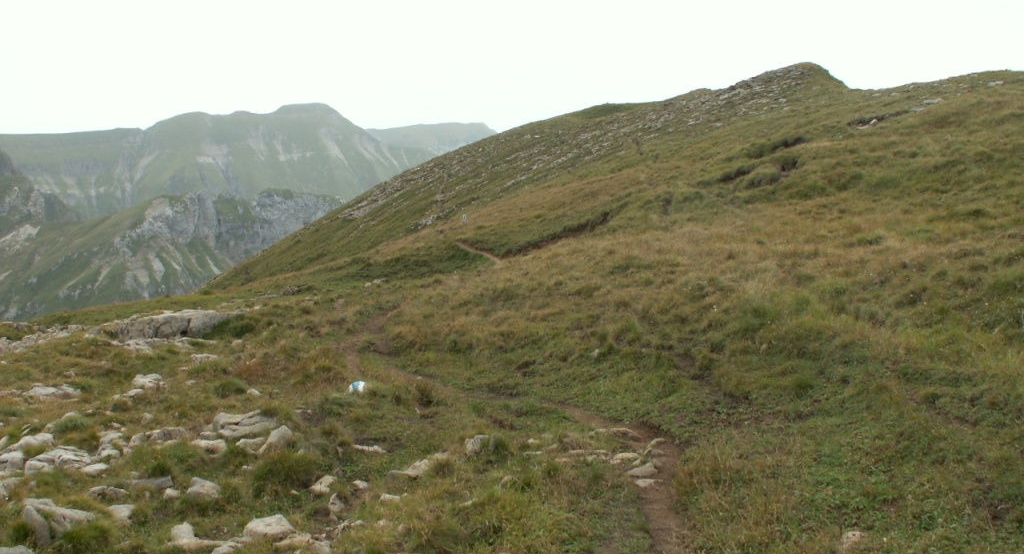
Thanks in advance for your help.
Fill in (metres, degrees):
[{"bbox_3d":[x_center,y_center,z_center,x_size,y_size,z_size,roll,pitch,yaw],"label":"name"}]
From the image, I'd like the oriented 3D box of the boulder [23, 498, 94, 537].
[{"bbox_3d":[-3.055,1.647,6.974,0.470,0.269,0.388,0,2,10],"label":"boulder"}]

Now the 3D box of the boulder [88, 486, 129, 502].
[{"bbox_3d":[-2.963,1.590,7.604,0.273,0.086,0.178,-1,4,-22],"label":"boulder"}]

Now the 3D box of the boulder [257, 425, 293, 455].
[{"bbox_3d":[-2.287,1.584,9.970,0.336,0.280,0.243,-1,2,-15],"label":"boulder"}]

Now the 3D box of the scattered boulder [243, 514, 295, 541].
[{"bbox_3d":[-1.561,1.613,6.640,0.333,0.151,0.260,0,2,0],"label":"scattered boulder"}]

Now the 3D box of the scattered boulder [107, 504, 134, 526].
[{"bbox_3d":[-2.591,1.572,6.853,0.169,0.115,0.135,-1,4,-21],"label":"scattered boulder"}]

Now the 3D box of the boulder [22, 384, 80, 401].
[{"bbox_3d":[-6.165,1.546,13.861,0.735,0.231,0.441,-2,4,-24],"label":"boulder"}]

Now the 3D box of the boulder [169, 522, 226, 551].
[{"bbox_3d":[-1.879,1.551,6.187,0.328,0.137,0.197,-1,4,-17],"label":"boulder"}]

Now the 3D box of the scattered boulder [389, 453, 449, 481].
[{"bbox_3d":[-0.742,1.529,8.309,0.483,0.217,0.323,-1,2,-20],"label":"scattered boulder"}]

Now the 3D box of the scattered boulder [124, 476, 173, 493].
[{"bbox_3d":[-2.956,1.700,8.444,0.408,0.128,0.224,0,2,0],"label":"scattered boulder"}]

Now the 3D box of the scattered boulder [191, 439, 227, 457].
[{"bbox_3d":[-2.711,1.523,9.249,0.298,0.135,0.223,-1,4,-16],"label":"scattered boulder"}]

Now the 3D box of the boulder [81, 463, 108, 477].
[{"bbox_3d":[-3.763,1.753,9.331,0.252,0.112,0.189,0,2,0],"label":"boulder"}]

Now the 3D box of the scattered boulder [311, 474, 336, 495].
[{"bbox_3d":[-1.369,1.514,7.519,0.171,0.116,0.128,-1,3,-10],"label":"scattered boulder"}]

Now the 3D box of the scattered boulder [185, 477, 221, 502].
[{"bbox_3d":[-2.240,1.538,7.494,0.241,0.136,0.181,-1,4,-17],"label":"scattered boulder"}]

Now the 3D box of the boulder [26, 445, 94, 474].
[{"bbox_3d":[-4.232,1.722,9.663,0.635,0.242,0.476,0,2,0],"label":"boulder"}]

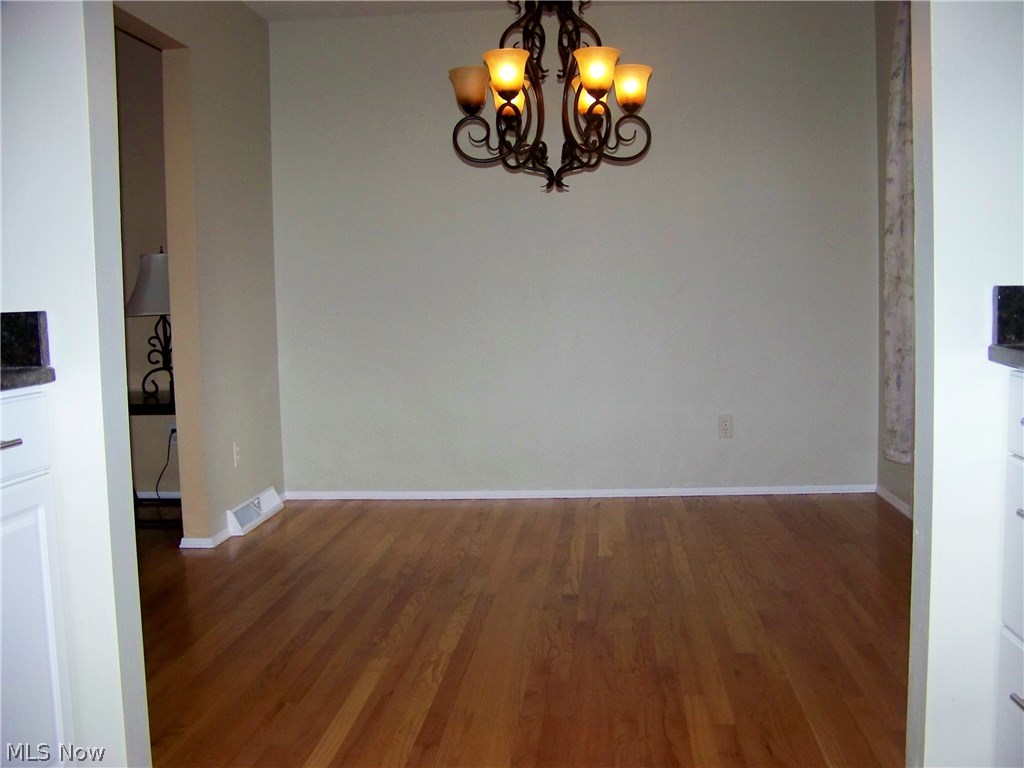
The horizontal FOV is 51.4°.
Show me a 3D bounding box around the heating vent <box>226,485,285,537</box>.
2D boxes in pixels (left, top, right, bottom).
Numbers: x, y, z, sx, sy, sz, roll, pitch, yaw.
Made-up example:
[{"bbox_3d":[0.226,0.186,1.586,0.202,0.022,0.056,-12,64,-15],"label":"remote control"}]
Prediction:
[{"bbox_3d":[-1.188,0.587,4.994,0.078,0.107,0.645,-1,5,5],"label":"heating vent"}]

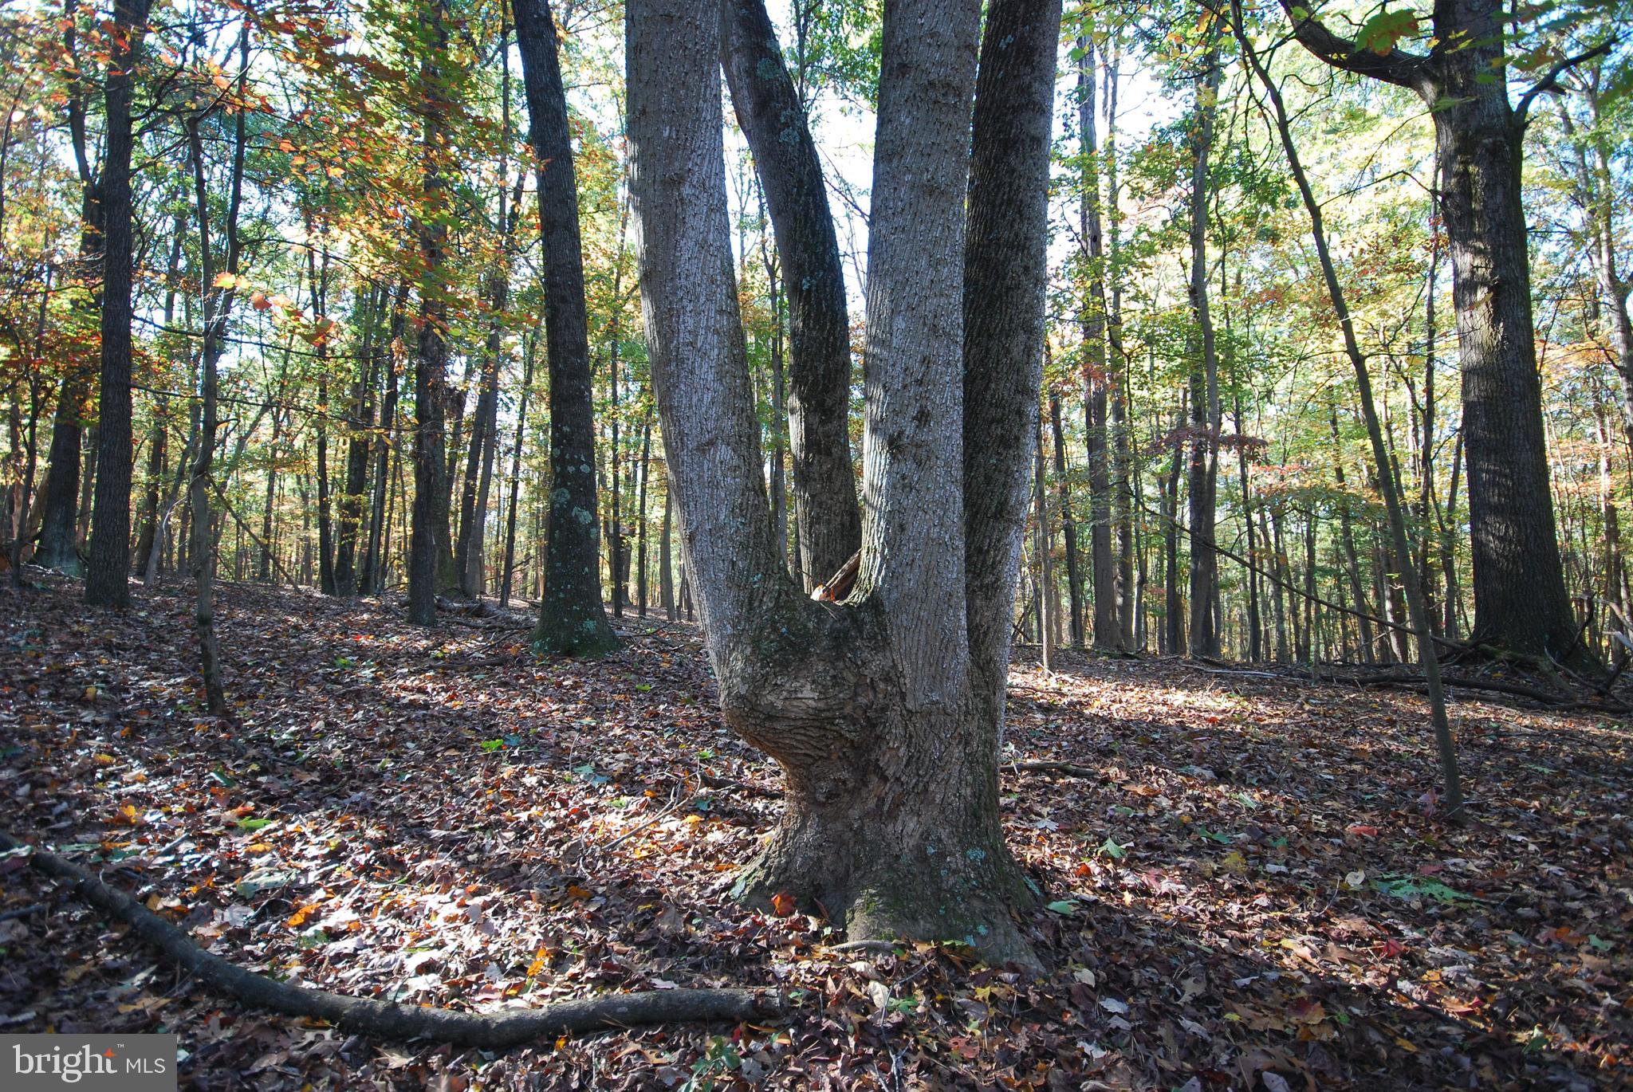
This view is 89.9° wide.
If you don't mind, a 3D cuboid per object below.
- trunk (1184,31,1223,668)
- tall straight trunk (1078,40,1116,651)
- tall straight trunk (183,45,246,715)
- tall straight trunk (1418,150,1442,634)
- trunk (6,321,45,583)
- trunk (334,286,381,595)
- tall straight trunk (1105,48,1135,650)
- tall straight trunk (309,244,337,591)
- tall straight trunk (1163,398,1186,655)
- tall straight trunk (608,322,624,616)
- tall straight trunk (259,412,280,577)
[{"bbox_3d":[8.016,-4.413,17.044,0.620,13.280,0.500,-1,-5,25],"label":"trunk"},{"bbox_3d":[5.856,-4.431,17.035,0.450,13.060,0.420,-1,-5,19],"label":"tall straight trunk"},{"bbox_3d":[-4.250,-1.267,5.782,0.402,4.873,0.210,0,-5,-36],"label":"tall straight trunk"},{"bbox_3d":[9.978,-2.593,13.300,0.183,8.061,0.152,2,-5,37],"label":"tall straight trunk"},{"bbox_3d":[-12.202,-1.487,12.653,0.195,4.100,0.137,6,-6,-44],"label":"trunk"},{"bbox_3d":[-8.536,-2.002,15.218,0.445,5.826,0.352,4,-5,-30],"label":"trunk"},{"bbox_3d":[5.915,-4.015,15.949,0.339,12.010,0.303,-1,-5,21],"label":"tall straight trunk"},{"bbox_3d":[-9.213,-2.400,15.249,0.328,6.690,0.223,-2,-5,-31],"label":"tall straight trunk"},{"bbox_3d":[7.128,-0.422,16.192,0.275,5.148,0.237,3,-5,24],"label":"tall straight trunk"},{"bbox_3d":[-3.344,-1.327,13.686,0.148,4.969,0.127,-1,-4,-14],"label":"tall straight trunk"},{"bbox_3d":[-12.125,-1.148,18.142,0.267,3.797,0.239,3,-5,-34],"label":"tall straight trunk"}]

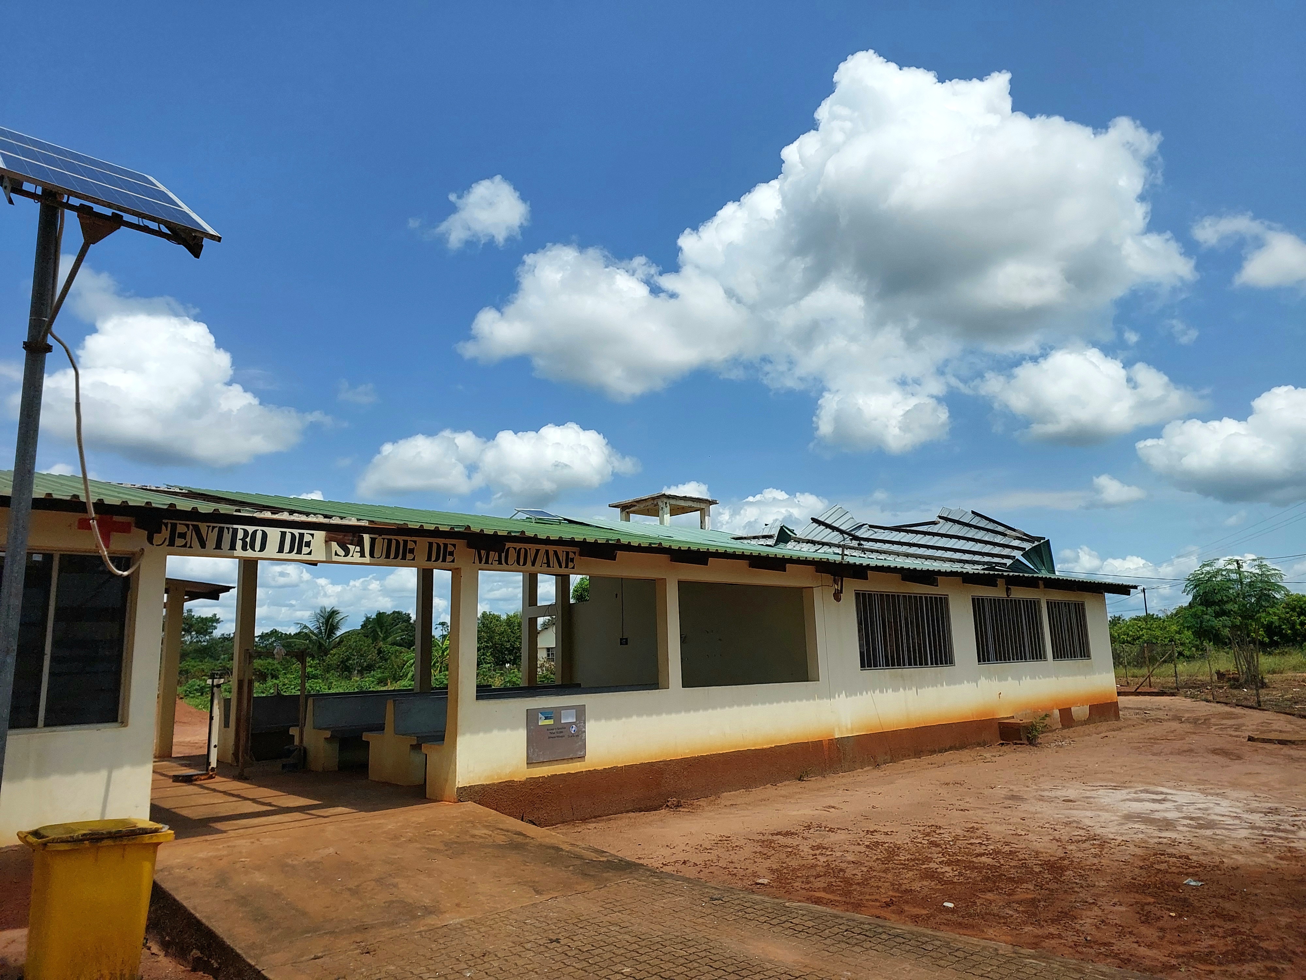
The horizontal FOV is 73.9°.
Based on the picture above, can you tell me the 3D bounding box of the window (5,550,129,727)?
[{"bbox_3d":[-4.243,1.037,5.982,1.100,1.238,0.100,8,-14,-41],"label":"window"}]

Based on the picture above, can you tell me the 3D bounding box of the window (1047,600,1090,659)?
[{"bbox_3d":[7.835,2.647,16.394,1.631,1.099,0.100,8,-14,-41],"label":"window"}]

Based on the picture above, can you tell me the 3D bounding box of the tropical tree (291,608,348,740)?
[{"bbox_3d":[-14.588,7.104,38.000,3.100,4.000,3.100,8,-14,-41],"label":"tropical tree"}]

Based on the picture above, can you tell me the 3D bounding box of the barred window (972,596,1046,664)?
[{"bbox_3d":[6.124,2.411,14.917,2.443,1.099,0.100,8,-14,-41],"label":"barred window"}]

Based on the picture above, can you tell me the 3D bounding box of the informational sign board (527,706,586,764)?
[{"bbox_3d":[-0.933,2.399,8.543,0.700,0.505,0.030,8,-14,-41],"label":"informational sign board"}]

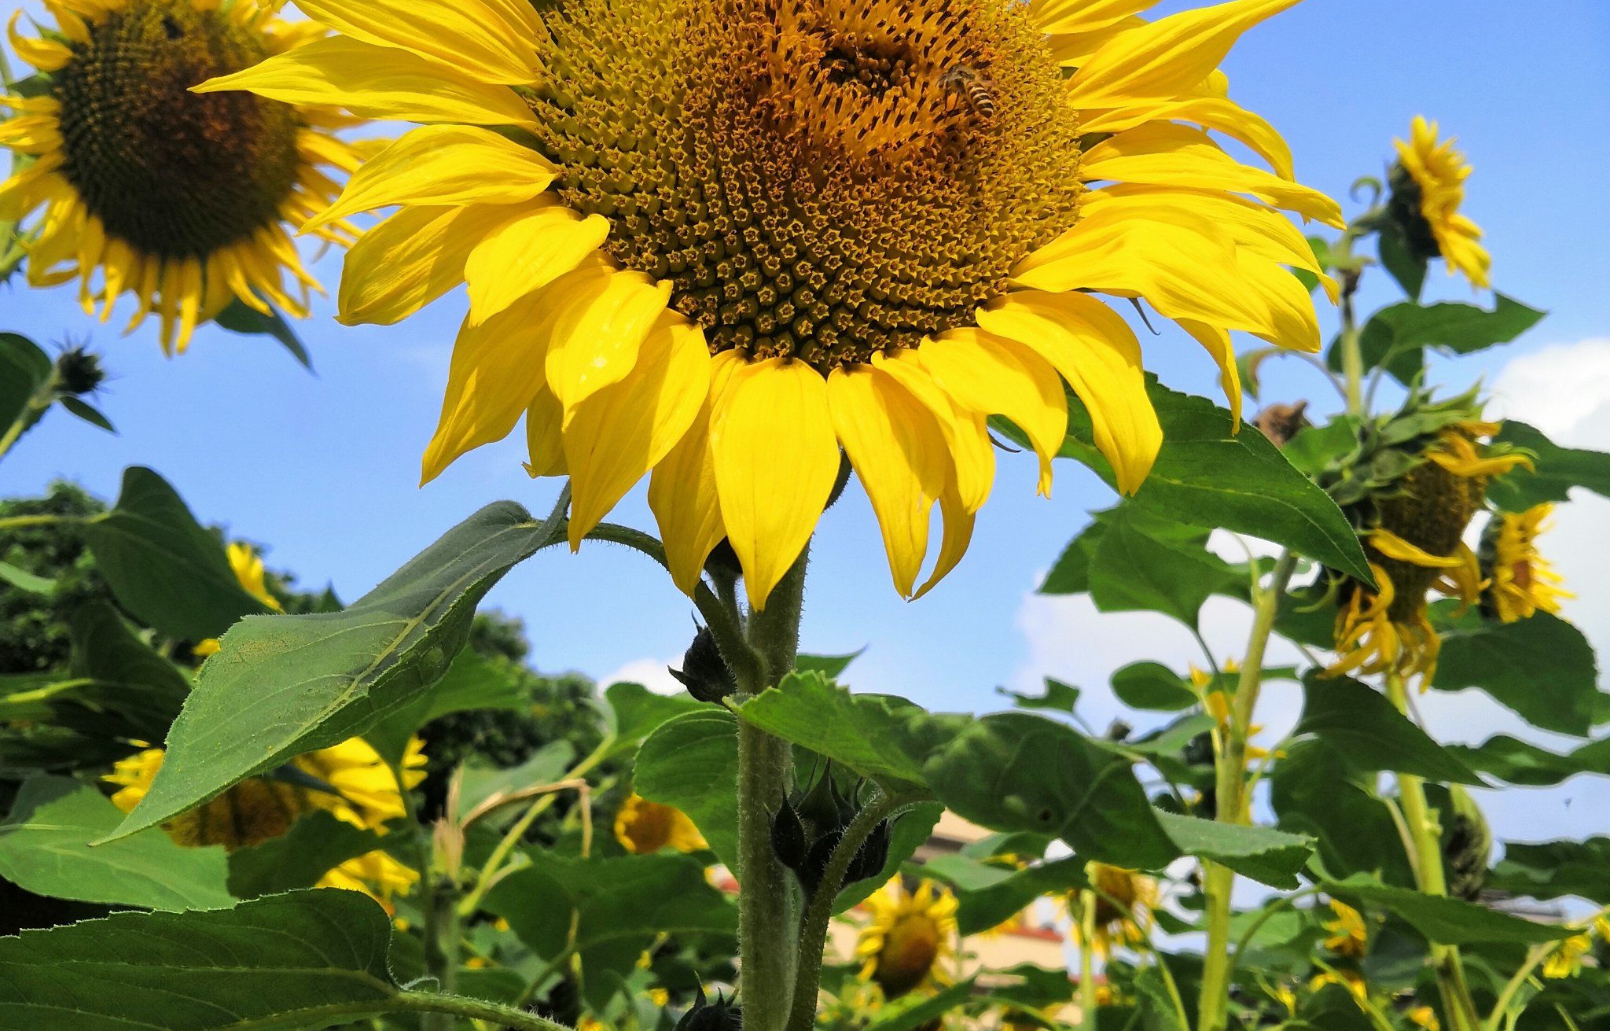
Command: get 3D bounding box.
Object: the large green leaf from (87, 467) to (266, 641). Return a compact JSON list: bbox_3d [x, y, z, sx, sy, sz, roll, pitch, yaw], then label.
[{"bbox_3d":[-0.410,0.024,1.100,0.112,0.110,0.070,0,-10,0],"label":"large green leaf"}]

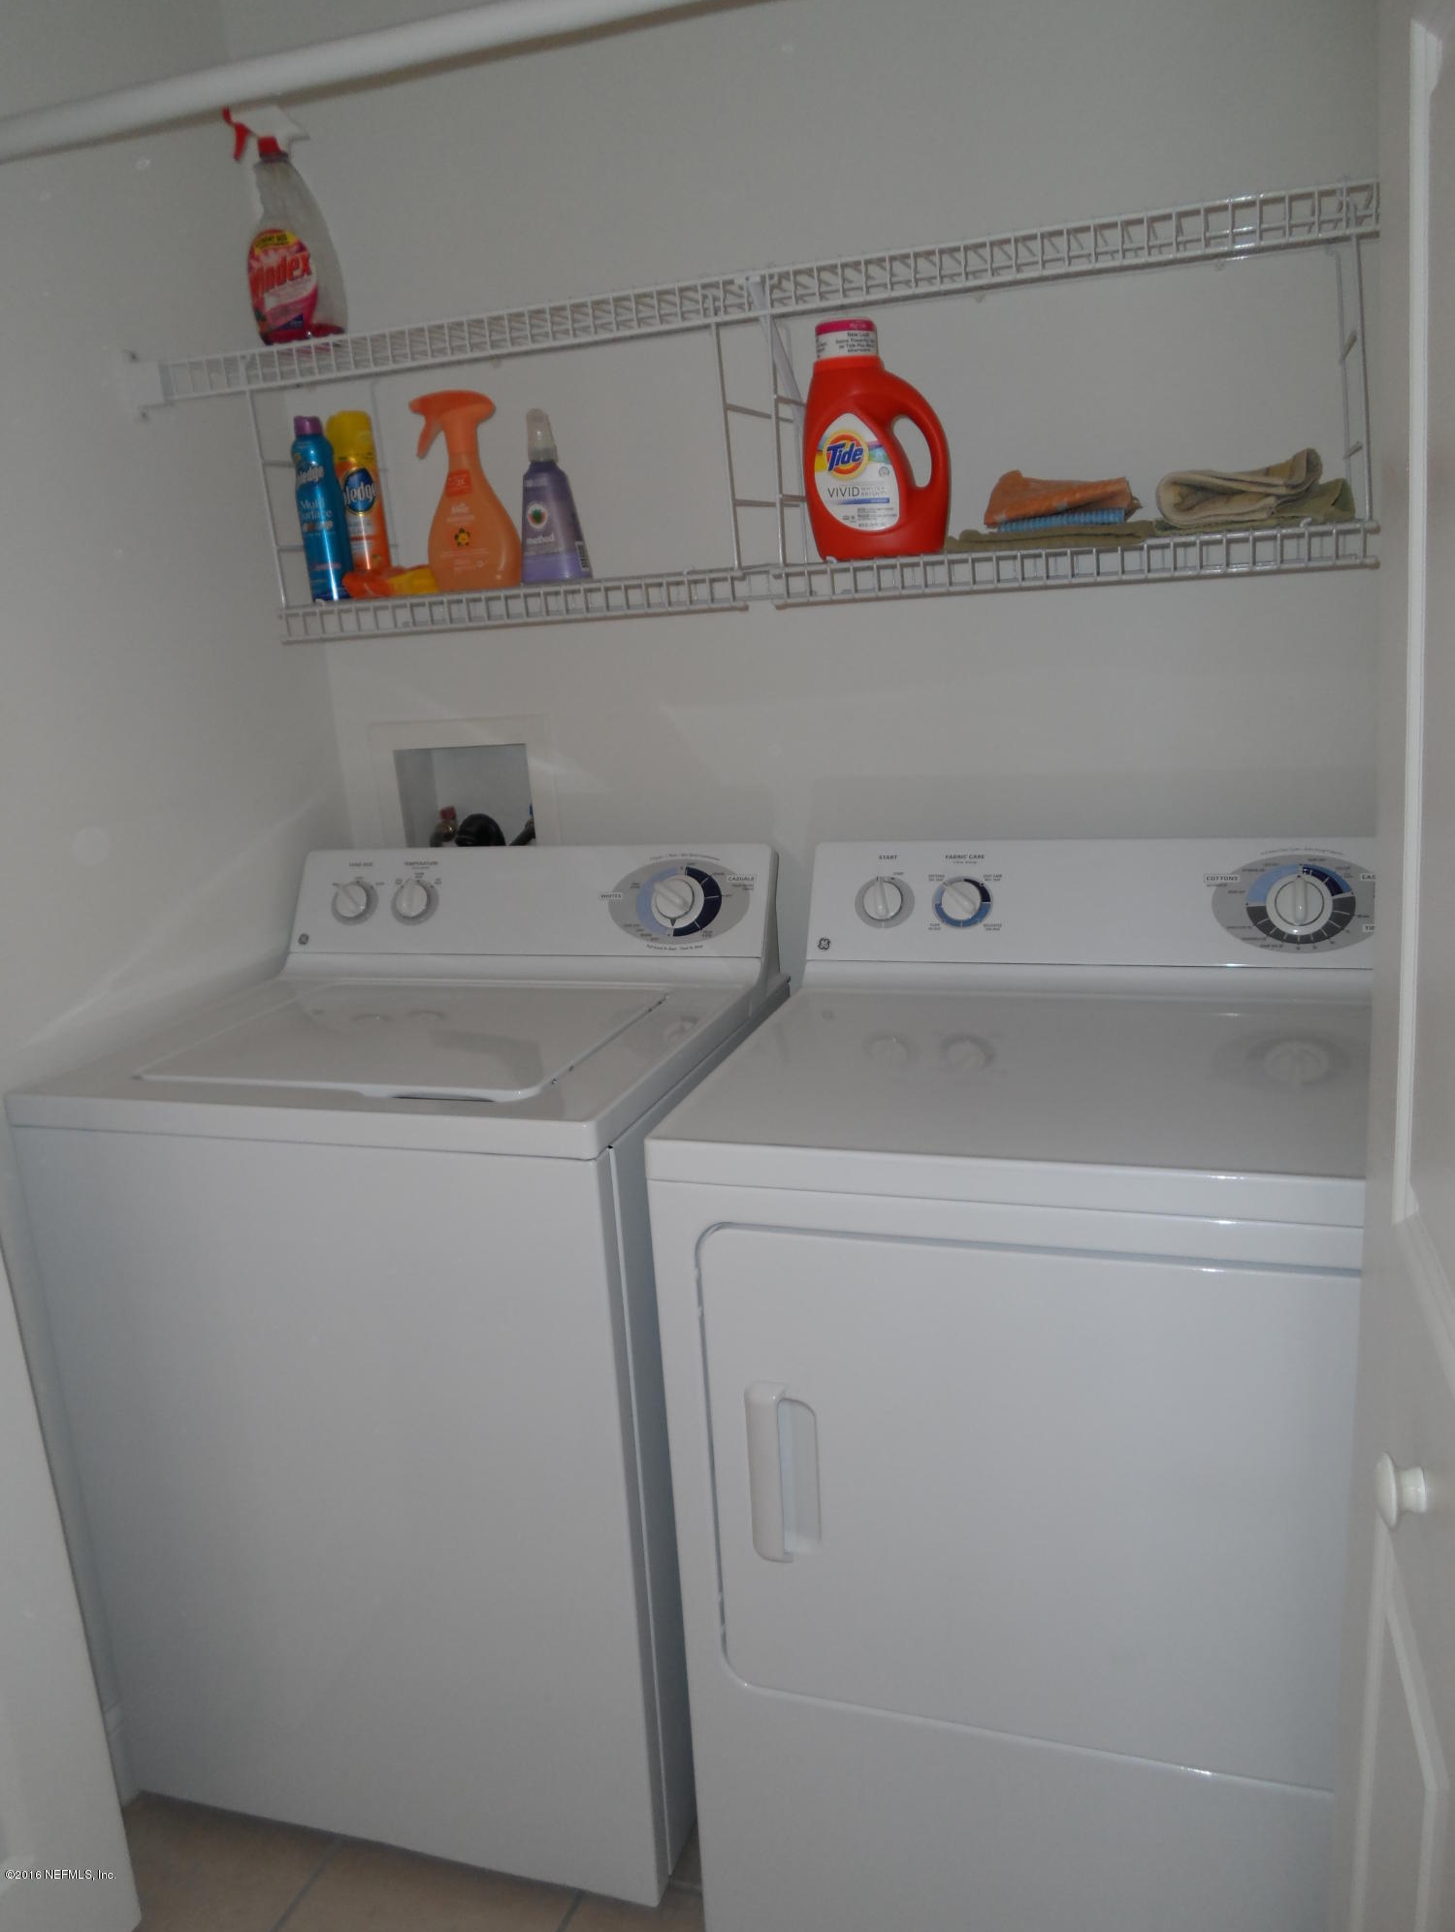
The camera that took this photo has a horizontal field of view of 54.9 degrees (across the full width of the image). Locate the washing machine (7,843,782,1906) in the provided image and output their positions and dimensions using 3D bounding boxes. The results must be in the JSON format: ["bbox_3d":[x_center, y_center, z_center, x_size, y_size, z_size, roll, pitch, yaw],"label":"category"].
[{"bbox_3d":[-0.331,0.428,1.791,0.686,1.075,0.655,1,15,18],"label":"washing machine"}]

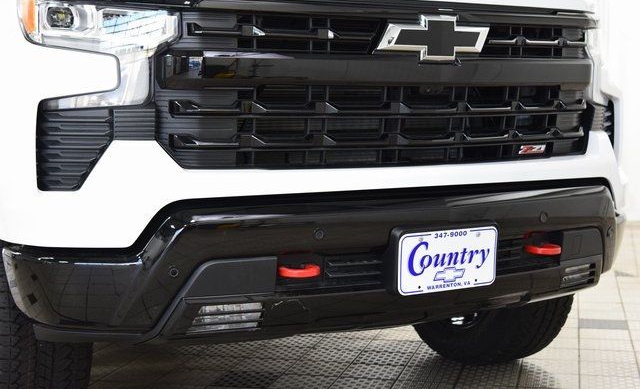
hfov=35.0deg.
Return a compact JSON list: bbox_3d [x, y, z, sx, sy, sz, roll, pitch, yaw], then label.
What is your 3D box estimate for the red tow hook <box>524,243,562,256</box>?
[{"bbox_3d":[0.623,0.154,2.826,0.116,0.030,0.075,-3,5,-29],"label":"red tow hook"}]

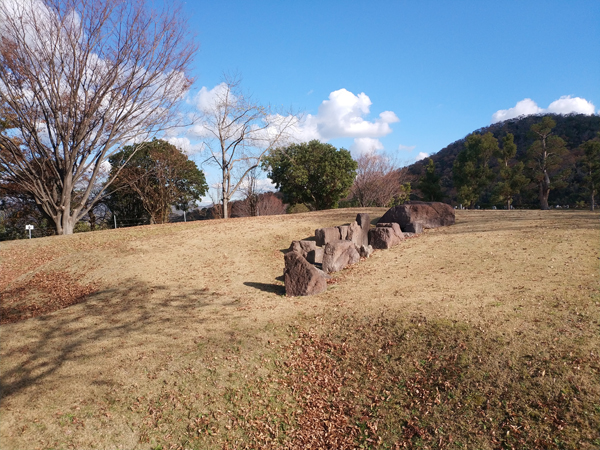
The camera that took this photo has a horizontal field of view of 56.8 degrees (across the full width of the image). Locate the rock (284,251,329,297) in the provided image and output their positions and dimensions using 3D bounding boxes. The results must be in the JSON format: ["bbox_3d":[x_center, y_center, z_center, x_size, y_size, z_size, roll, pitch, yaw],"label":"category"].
[{"bbox_3d":[0.110,0.820,9.600,0.580,0.790,0.680,0,1,23],"label":"rock"}]

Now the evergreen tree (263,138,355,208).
[{"bbox_3d":[0.620,-3.150,36.000,6.100,4.700,5.800,0,1,0],"label":"evergreen tree"}]

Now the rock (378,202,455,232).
[{"bbox_3d":[3.900,-0.270,18.500,2.300,0.980,1.300,-1,1,-40],"label":"rock"}]

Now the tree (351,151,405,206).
[{"bbox_3d":[6.200,-3.530,44.000,4.600,4.500,4.400,0,1,0],"label":"tree"}]

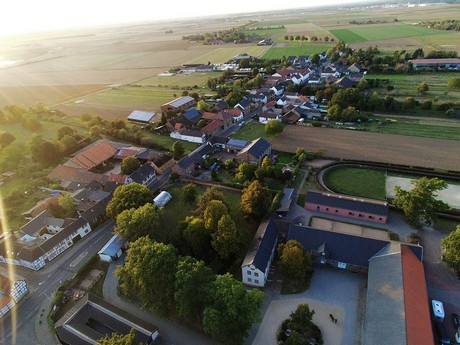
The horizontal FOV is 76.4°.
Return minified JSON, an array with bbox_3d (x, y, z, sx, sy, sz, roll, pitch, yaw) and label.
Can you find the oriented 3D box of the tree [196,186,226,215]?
[{"bbox_3d":[-8.780,11.958,124.532,12.500,12.500,12.500,-5,28,0],"label":"tree"}]

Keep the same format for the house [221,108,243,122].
[{"bbox_3d":[2.235,-44.724,222.540,12.000,8.000,12.500,11,32,27],"label":"house"}]

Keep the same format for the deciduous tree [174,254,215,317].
[{"bbox_3d":[-9.894,31.960,79.735,11.500,20.000,11.500,-5,28,0],"label":"deciduous tree"}]

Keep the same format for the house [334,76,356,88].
[{"bbox_3d":[102.920,-79.580,264.282,14.000,9.000,16.000,12,33,28],"label":"house"}]

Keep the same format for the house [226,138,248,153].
[{"bbox_3d":[4.537,-16.738,174.807,11.500,6.000,7.300,11,33,28],"label":"house"}]

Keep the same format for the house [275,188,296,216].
[{"bbox_3d":[22.502,11.583,117.702,4.900,3.100,16.600,6,31,19],"label":"house"}]

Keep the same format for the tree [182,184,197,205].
[{"bbox_3d":[-18.396,9.683,132.155,6.400,10.800,6.400,-5,28,0],"label":"tree"}]

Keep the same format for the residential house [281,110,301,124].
[{"bbox_3d":[44.610,-41.128,208.960,12.500,9.000,9.500,8,32,23],"label":"residential house"}]

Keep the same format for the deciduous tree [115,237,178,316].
[{"bbox_3d":[-21.945,27.829,78.249,17.000,19.500,17.000,-5,29,0],"label":"deciduous tree"}]

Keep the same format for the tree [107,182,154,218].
[{"bbox_3d":[-38.248,12.937,114.432,17.600,16.000,17.600,-5,28,0],"label":"tree"}]

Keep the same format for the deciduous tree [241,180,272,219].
[{"bbox_3d":[9.969,11.141,109.779,11.900,16.400,11.900,-5,28,0],"label":"deciduous tree"}]

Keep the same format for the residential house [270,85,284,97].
[{"bbox_3d":[48.055,-83.783,296.834,8.090,8.310,13.830,17,36,36],"label":"residential house"}]

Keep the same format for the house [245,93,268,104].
[{"bbox_3d":[22.877,-65.823,258.447,18.500,8.000,10.000,10,32,26],"label":"house"}]

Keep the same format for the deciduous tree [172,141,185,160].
[{"bbox_3d":[-29.082,-12.181,166.424,6.800,11.700,6.800,-5,29,0],"label":"deciduous tree"}]

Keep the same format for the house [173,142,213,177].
[{"bbox_3d":[-20.602,-8.704,170.146,9.510,7.440,29.870,10,32,27],"label":"house"}]

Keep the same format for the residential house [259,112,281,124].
[{"bbox_3d":[28.660,-39.841,212.487,14.000,6.000,8.000,8,31,23],"label":"residential house"}]

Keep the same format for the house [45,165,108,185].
[{"bbox_3d":[-79.703,1.635,153.437,31.000,8.500,10.500,8,31,23],"label":"house"}]

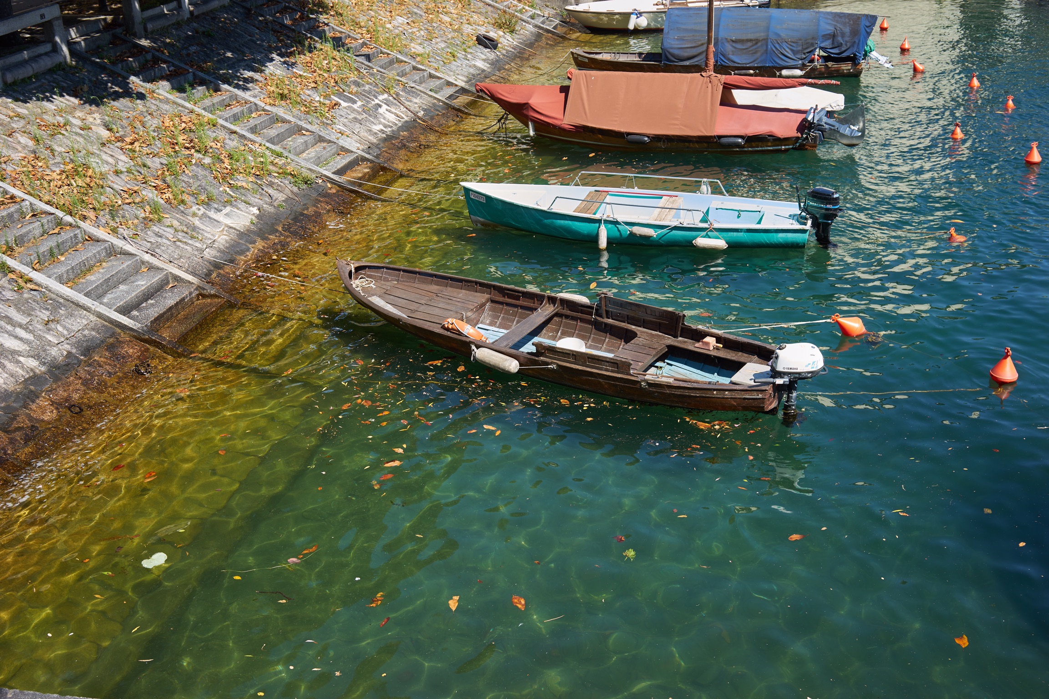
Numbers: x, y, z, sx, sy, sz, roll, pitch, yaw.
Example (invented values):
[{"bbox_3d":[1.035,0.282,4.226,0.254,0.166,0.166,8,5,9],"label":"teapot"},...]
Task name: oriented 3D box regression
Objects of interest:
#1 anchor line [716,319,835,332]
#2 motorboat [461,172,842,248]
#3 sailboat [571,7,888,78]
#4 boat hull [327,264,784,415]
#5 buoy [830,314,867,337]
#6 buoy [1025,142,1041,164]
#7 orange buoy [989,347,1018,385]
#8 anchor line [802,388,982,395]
[{"bbox_3d":[2.860,-0.279,11.522,1.500,0.100,0.080,-10,28,-15],"label":"anchor line"},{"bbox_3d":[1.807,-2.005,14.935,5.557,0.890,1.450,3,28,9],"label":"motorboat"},{"bbox_3d":[4.627,-7.136,23.829,7.070,1.570,1.600,2,28,7],"label":"sailboat"},{"bbox_3d":[0.133,-0.253,11.667,5.499,0.740,1.520,11,30,24],"label":"boat hull"},{"bbox_3d":[3.790,-0.276,11.834,0.440,0.290,0.290,25,15,-29],"label":"buoy"},{"bbox_3d":[8.671,-3.327,17.318,0.285,0.405,0.285,-2,27,0],"label":"buoy"},{"bbox_3d":[5.092,0.182,10.736,0.300,0.435,0.300,3,27,-3],"label":"orange buoy"},{"bbox_3d":[3.838,0.445,10.652,1.900,0.030,0.060,-2,27,1],"label":"anchor line"}]

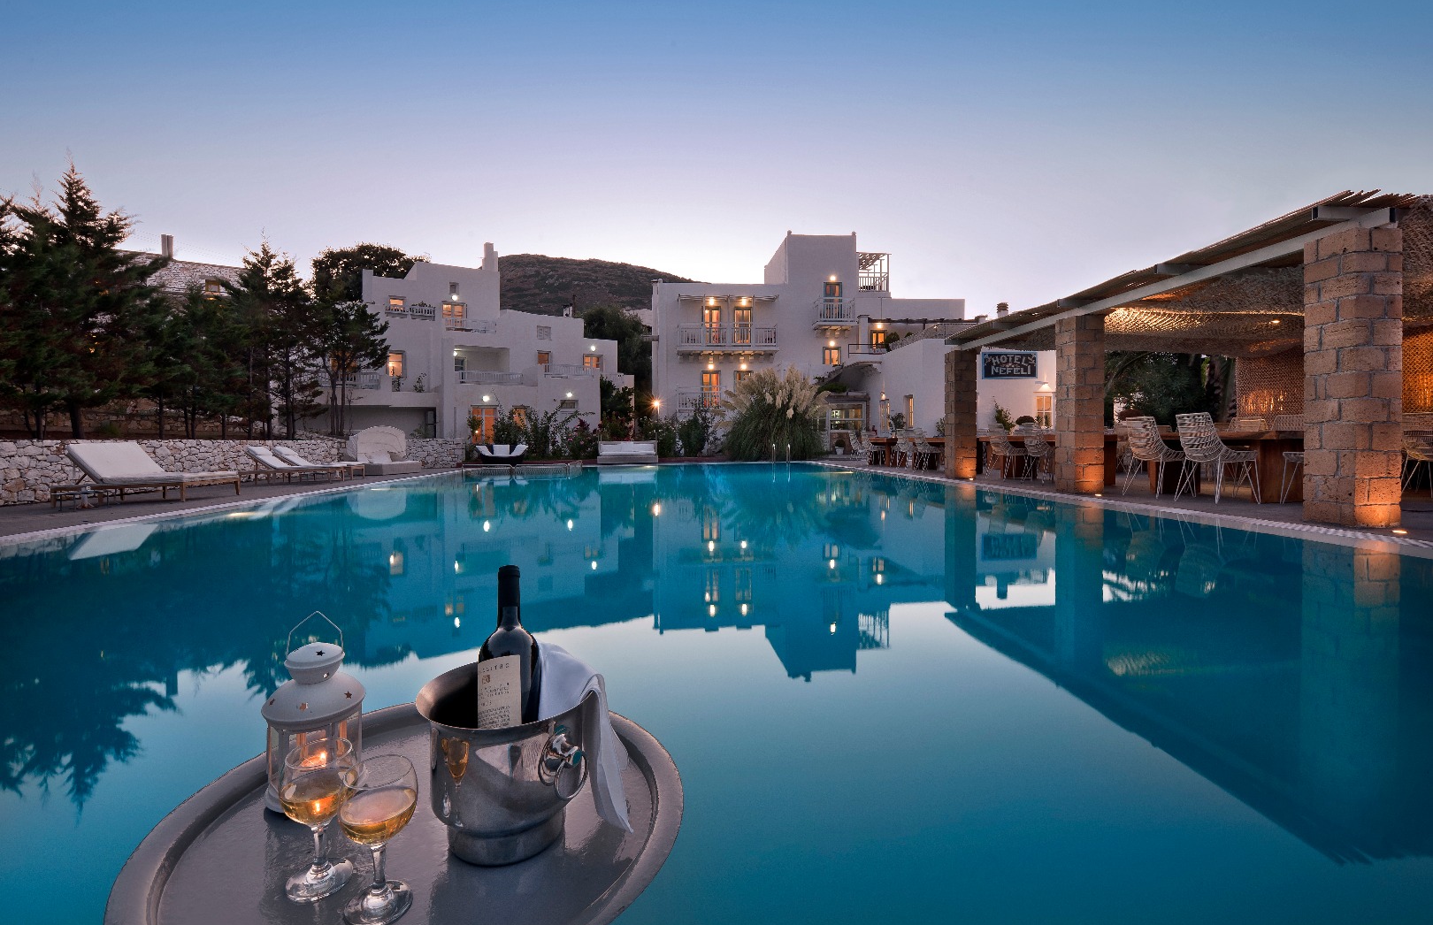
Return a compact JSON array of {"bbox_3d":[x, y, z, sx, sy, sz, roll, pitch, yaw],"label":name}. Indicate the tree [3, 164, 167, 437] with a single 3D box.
[{"bbox_3d":[-13.000,-3.350,13.100,2.800,5.600,2.800,1,2,45],"label":"tree"}]

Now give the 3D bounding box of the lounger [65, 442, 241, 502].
[{"bbox_3d":[-9.350,0.140,10.550,2.000,0.900,1.250,-1,2,-7],"label":"lounger"}]

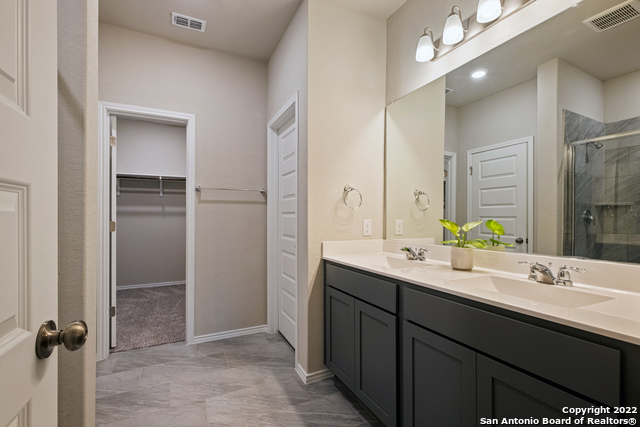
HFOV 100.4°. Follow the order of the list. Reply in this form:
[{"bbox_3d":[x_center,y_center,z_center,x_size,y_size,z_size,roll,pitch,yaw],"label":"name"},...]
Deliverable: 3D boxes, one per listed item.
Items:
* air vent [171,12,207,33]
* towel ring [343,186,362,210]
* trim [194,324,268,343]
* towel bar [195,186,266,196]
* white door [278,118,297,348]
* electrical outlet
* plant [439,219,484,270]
[{"bbox_3d":[-1.066,-1.560,2.178,0.247,0.016,0.148,0,-1,-25],"label":"air vent"},{"bbox_3d":[0.237,-0.112,1.944,0.155,0.168,0.080,0,-1,-25],"label":"towel ring"},{"bbox_3d":[-0.841,1.157,2.566,0.680,0.073,0.015,0,-1,-24],"label":"trim"},{"bbox_3d":[-0.836,-0.221,2.538,0.628,0.045,0.075,0,-1,-24],"label":"towel bar"},{"bbox_3d":[-0.244,0.175,2.393,0.037,2.020,0.710,0,-1,-27],"label":"white door"},{"bbox_3d":[0.368,0.111,2.050,0.073,0.119,0.010,0,-1,-25],"label":"electrical outlet"},{"bbox_3d":[0.796,0.170,1.490,0.200,0.277,0.190,0,-1,-26],"label":"plant"}]

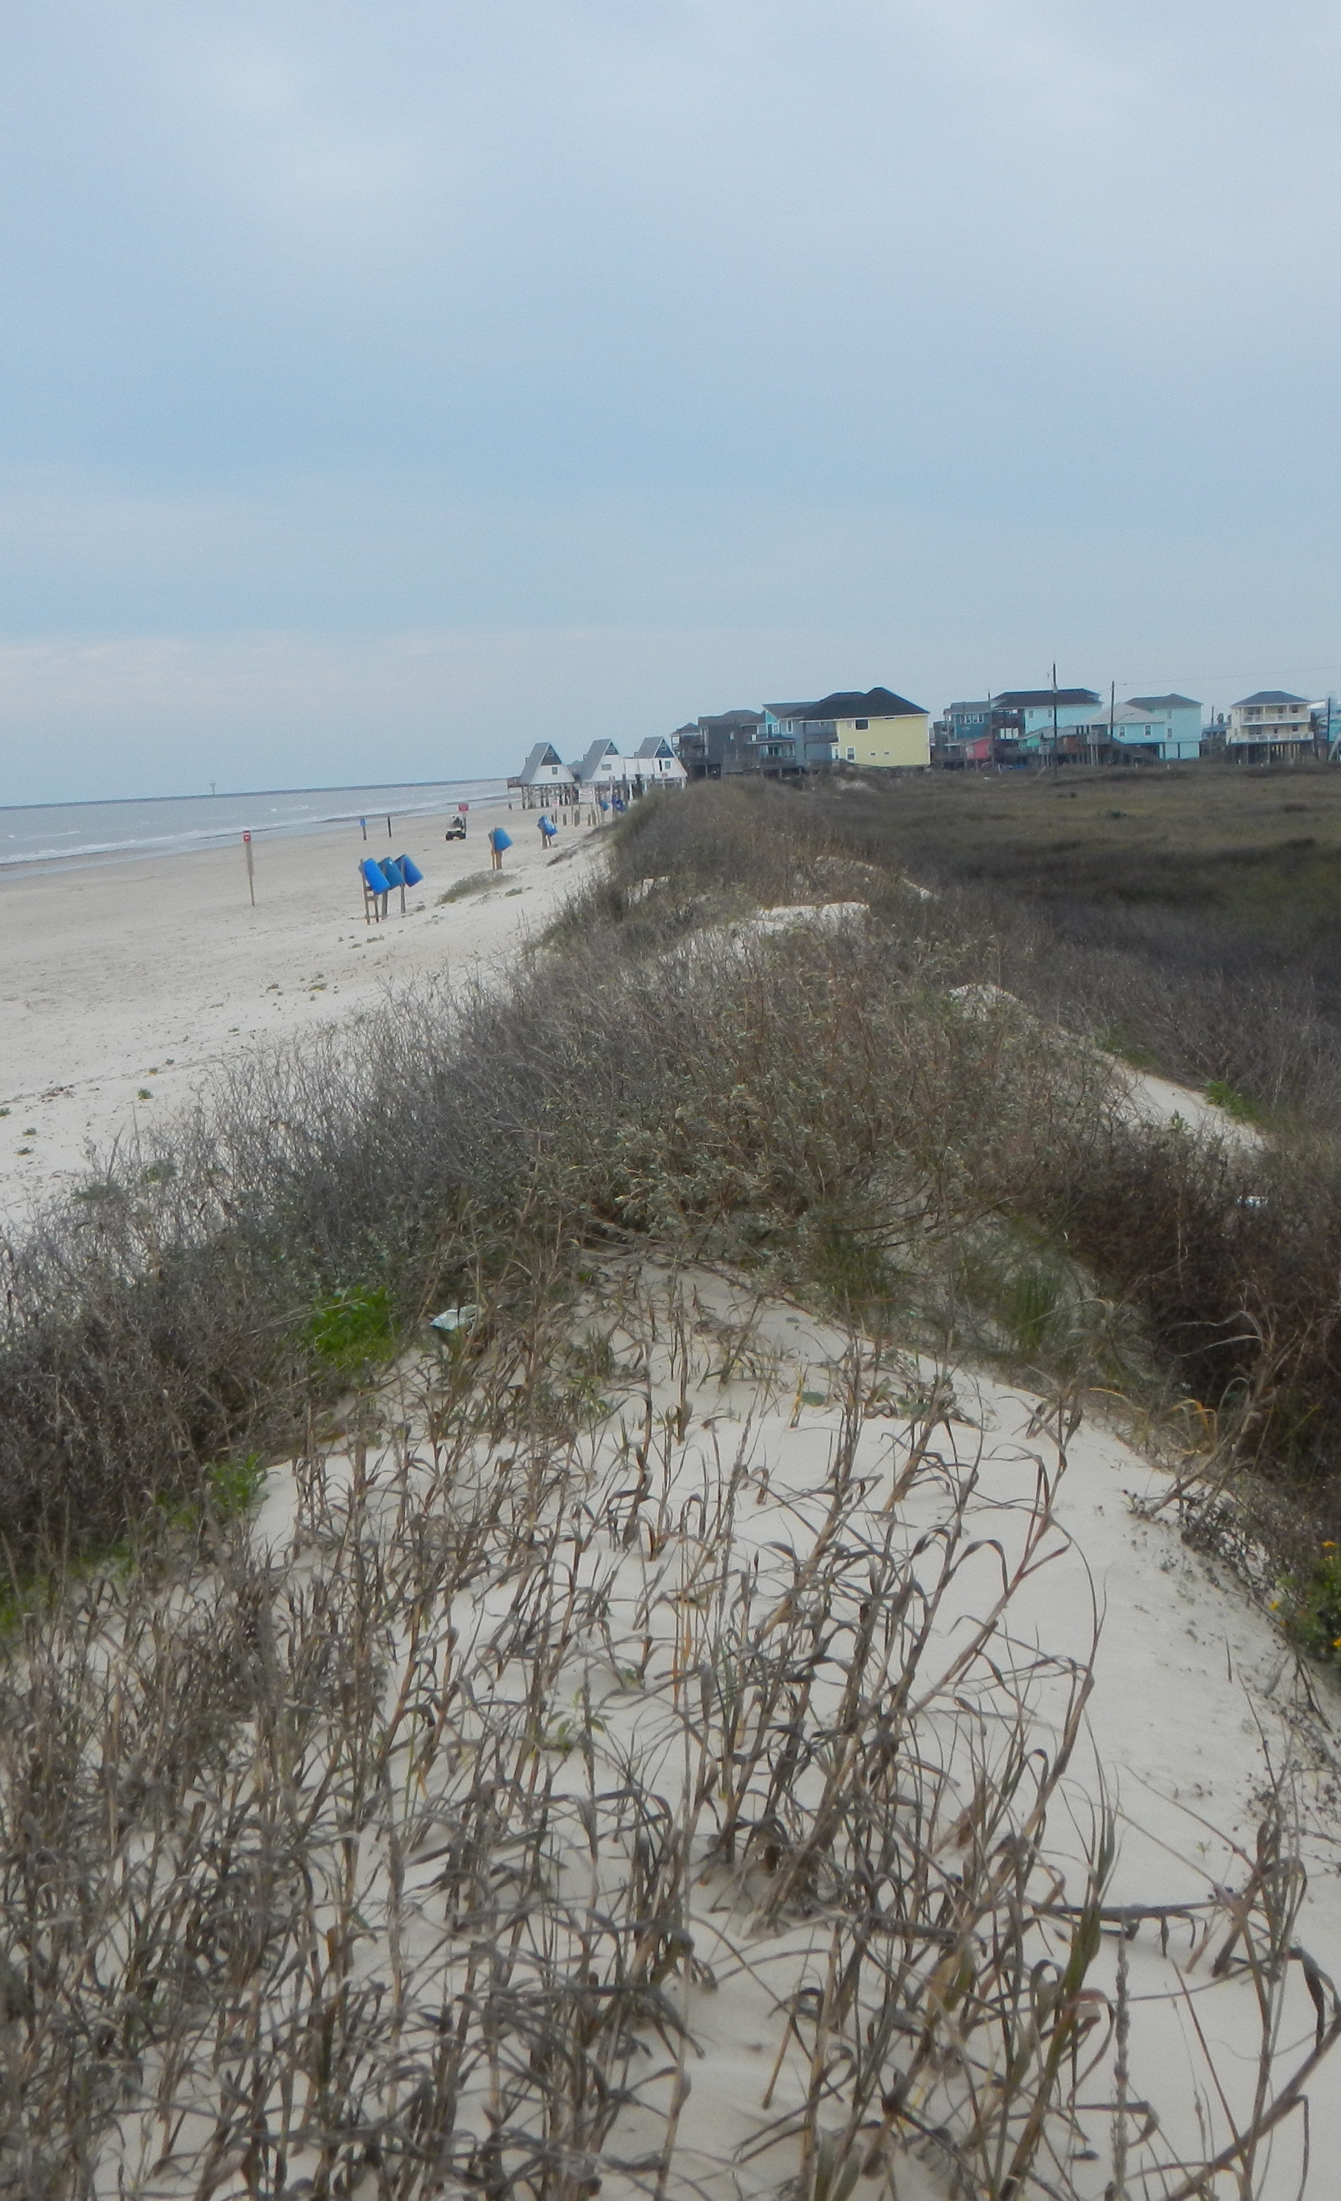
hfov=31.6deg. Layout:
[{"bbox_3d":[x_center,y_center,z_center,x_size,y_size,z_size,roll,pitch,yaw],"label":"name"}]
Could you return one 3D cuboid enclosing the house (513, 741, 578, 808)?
[{"bbox_3d":[-16.308,-42.305,308.688,6.500,8.300,8.500,-6,8,-15],"label":"house"}]

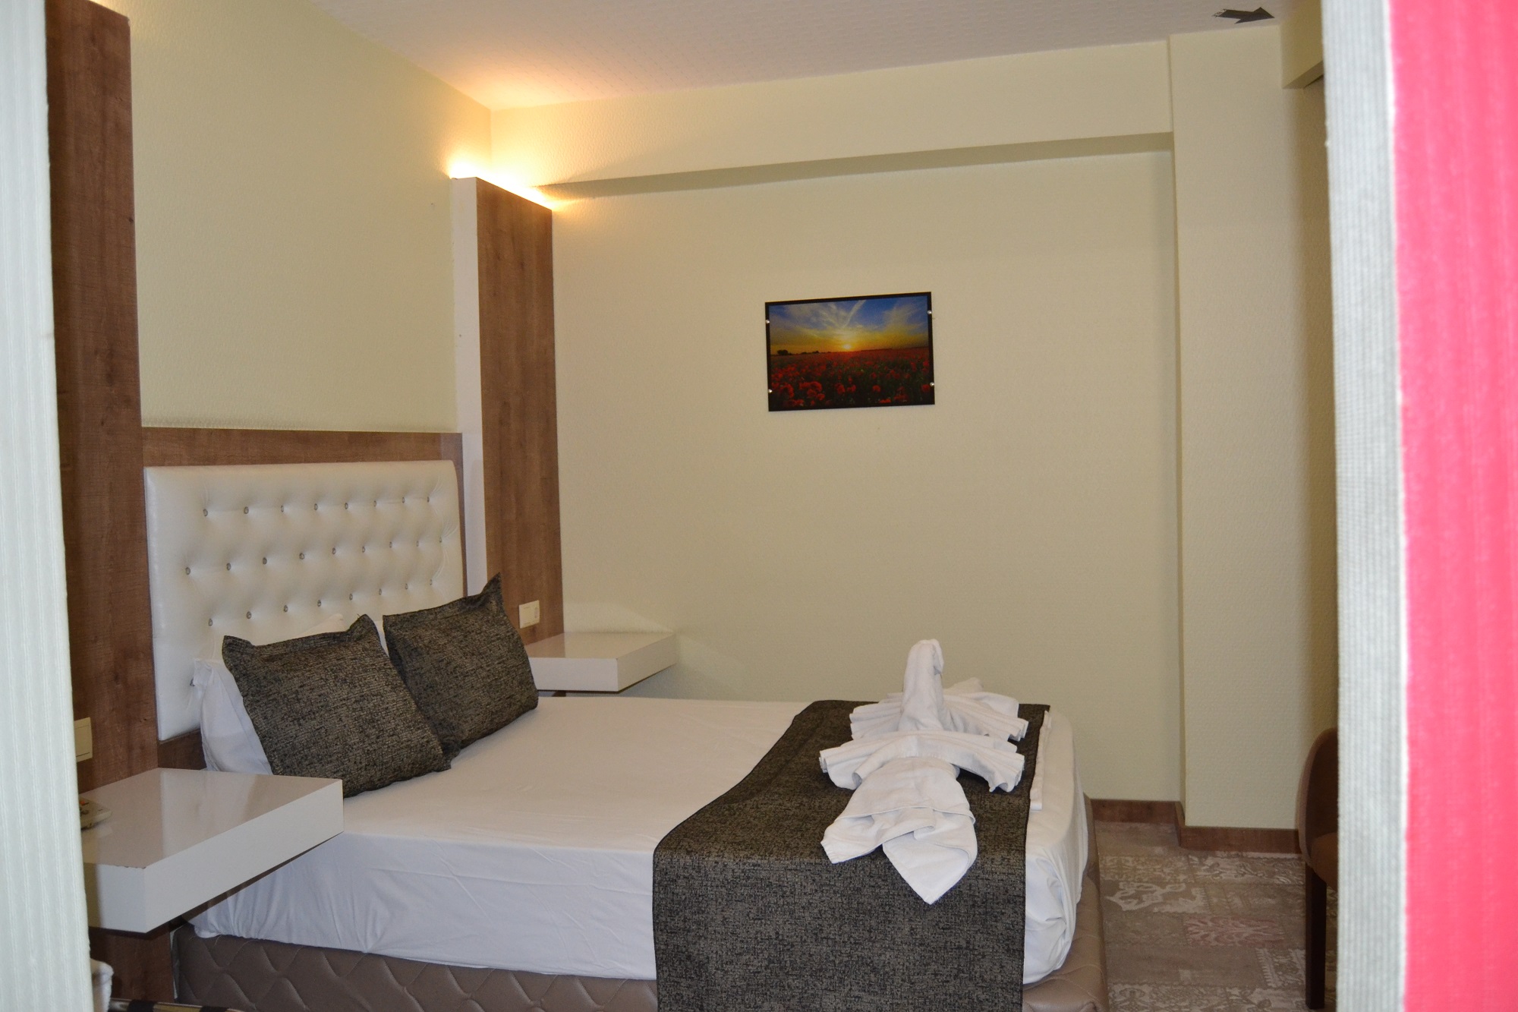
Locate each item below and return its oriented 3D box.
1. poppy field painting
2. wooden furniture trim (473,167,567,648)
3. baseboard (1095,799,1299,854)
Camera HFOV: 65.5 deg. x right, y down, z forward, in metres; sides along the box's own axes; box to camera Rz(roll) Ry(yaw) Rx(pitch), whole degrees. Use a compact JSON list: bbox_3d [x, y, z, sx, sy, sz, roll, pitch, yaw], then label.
[{"bbox_3d":[0.321,-0.549,4.242,0.602,0.399,0.023,-1,2,14],"label":"poppy field painting"},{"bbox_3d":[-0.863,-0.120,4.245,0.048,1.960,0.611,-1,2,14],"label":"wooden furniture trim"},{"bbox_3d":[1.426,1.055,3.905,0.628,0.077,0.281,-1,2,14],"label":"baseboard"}]

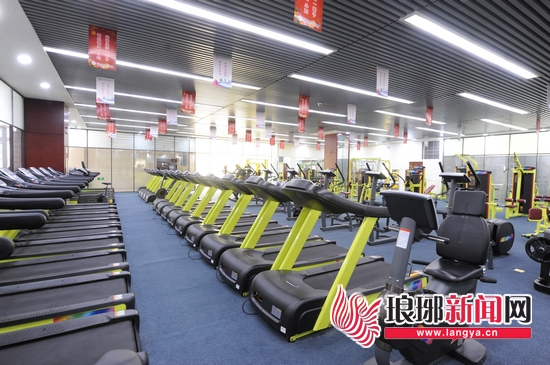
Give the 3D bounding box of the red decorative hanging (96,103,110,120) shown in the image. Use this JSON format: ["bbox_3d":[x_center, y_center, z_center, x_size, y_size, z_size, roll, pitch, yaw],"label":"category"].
[{"bbox_3d":[-5.754,-2.436,9.781,0.390,0.610,0.030,0,3,-30],"label":"red decorative hanging"}]

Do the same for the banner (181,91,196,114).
[{"bbox_3d":[-2.439,-2.281,8.216,0.390,0.610,0.030,0,3,-30],"label":"banner"}]

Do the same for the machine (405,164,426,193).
[{"bbox_3d":[6.645,0.104,13.722,0.950,1.660,1.100,2,3,20],"label":"machine"}]

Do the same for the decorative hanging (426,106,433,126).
[{"bbox_3d":[4.905,-2.107,9.193,0.390,0.610,0.030,0,3,-30],"label":"decorative hanging"}]

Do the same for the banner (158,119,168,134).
[{"bbox_3d":[-5.073,-2.547,13.223,0.390,0.610,0.030,0,3,-30],"label":"banner"}]

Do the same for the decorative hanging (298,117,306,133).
[{"bbox_3d":[1.089,-2.312,11.691,0.390,0.610,0.030,0,3,-30],"label":"decorative hanging"}]

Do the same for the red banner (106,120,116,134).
[{"bbox_3d":[-7.093,-2.375,12.572,0.335,0.540,0.015,0,3,-30],"label":"red banner"}]

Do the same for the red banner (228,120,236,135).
[{"bbox_3d":[-1.741,-2.211,11.777,0.320,0.530,0.015,0,3,-30],"label":"red banner"}]

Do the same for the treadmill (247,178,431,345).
[{"bbox_3d":[0.847,0.732,3.580,2.162,1.503,0.890,0,3,-30],"label":"treadmill"}]

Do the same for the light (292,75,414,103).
[{"bbox_3d":[2.298,-2.452,7.761,4.450,0.080,0.220,0,3,-30],"label":"light"}]

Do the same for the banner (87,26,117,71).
[{"bbox_3d":[-2.417,-1.890,4.073,0.340,0.550,0.015,0,3,-30],"label":"banner"}]

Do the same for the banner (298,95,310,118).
[{"bbox_3d":[0.762,-1.960,7.488,0.330,0.540,0.015,0,3,-30],"label":"banner"}]

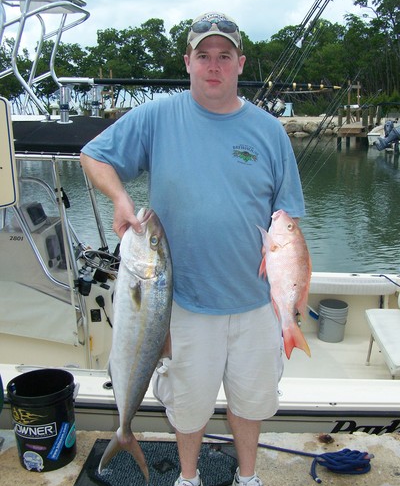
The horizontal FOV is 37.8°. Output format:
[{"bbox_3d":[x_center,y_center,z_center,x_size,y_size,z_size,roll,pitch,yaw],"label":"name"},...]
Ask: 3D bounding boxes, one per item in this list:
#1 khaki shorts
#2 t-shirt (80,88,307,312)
[{"bbox_3d":[0.054,0.409,2.165,0.492,0.591,0.335,-1,14,-4],"label":"khaki shorts"},{"bbox_3d":[-0.020,-0.143,2.022,0.758,0.739,0.335,-1,14,-3],"label":"t-shirt"}]

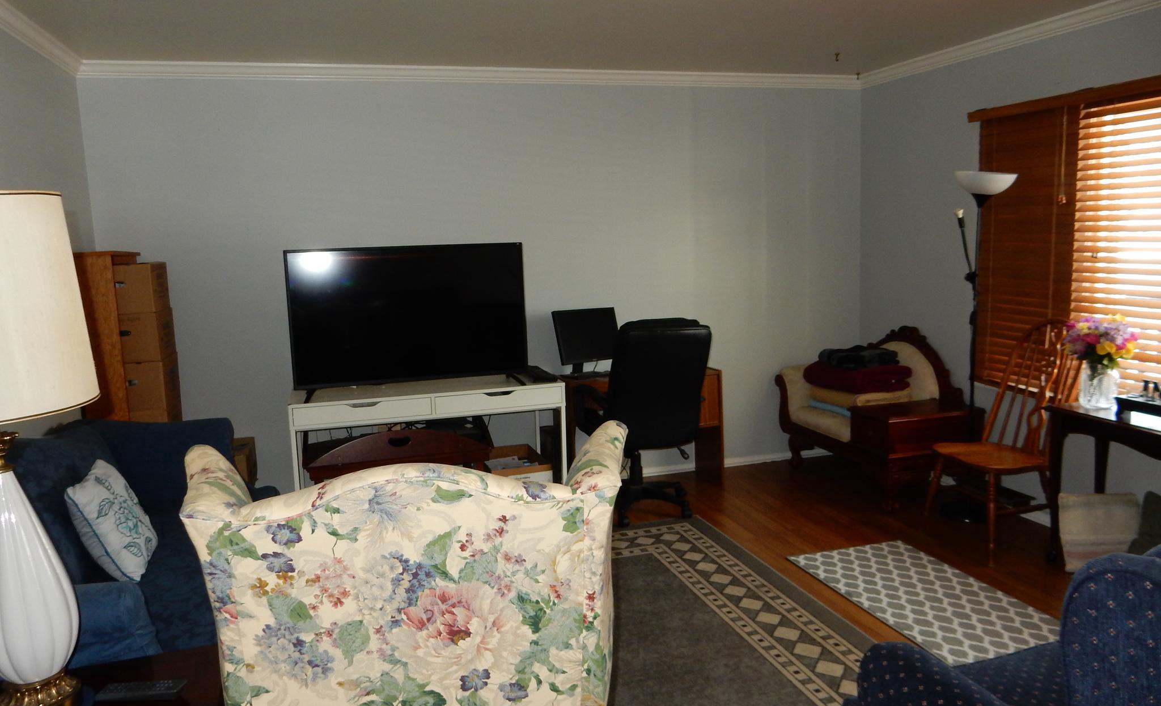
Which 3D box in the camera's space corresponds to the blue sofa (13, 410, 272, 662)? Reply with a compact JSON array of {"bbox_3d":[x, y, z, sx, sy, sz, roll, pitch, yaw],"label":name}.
[{"bbox_3d":[-1.443,0.733,2.795,0.820,0.910,1.450,-4,9,-11],"label":"blue sofa"}]

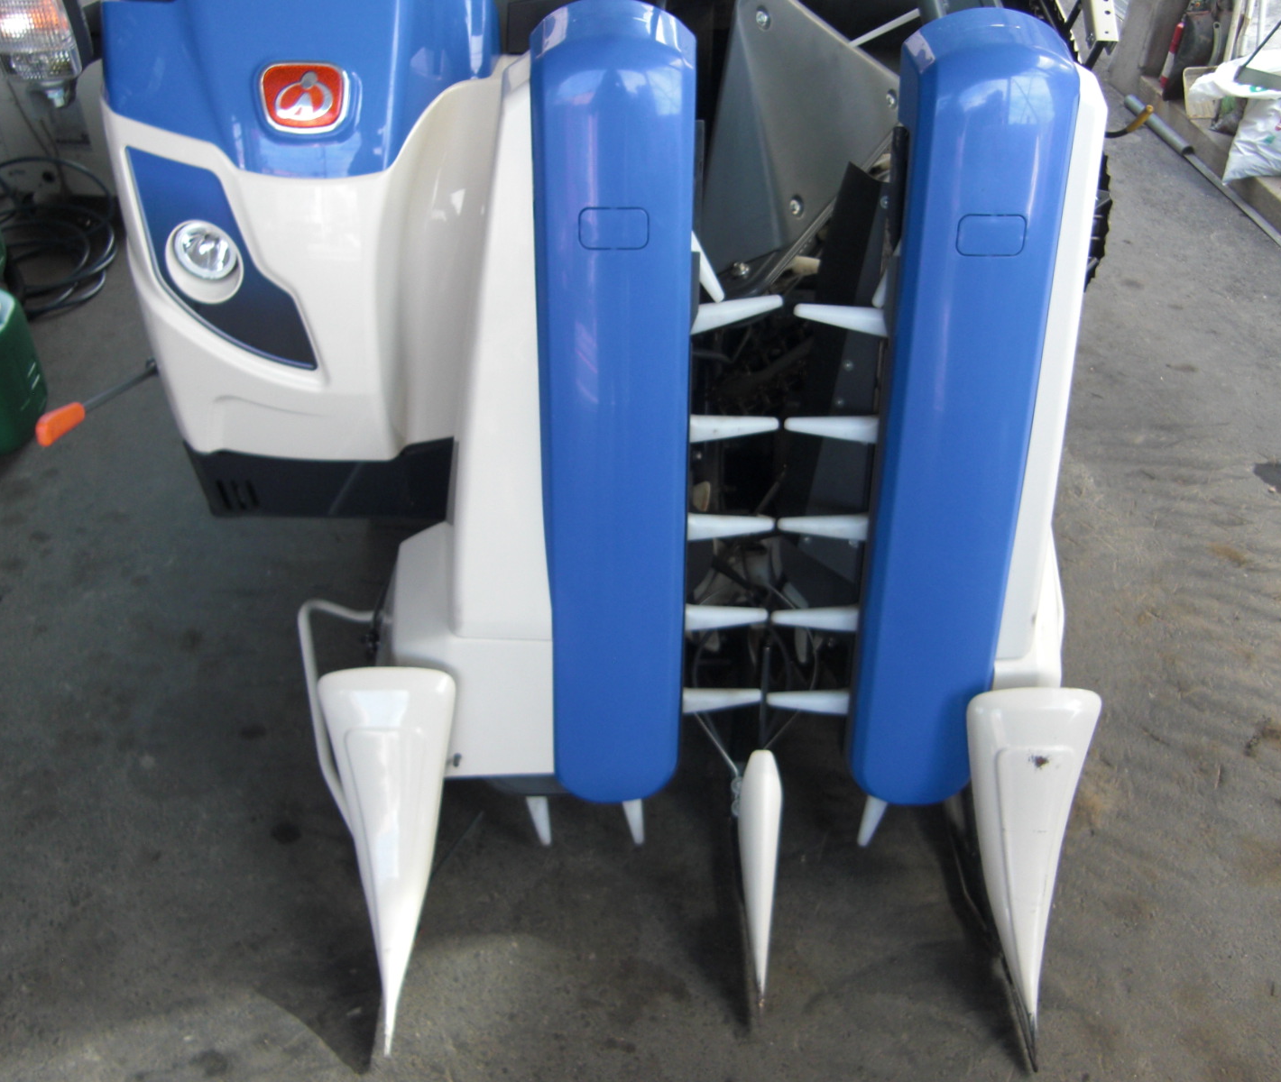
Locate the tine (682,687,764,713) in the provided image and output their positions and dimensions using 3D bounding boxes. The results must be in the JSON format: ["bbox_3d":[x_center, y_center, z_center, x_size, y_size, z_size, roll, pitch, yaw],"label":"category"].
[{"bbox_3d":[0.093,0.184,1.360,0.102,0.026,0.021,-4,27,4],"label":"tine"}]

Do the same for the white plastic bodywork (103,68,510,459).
[{"bbox_3d":[-0.400,-0.380,1.591,0.530,0.475,0.290,0,41,0],"label":"white plastic bodywork"}]

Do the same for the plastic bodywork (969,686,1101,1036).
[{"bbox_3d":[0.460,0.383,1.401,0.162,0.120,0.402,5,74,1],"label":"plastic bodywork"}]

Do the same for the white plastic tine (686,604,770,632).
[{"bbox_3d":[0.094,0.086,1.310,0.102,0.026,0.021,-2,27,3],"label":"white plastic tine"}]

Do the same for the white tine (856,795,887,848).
[{"bbox_3d":[0.314,0.367,1.581,0.031,0.119,0.022,8,24,-4],"label":"white tine"}]

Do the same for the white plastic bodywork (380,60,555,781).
[{"bbox_3d":[-0.237,-0.125,1.460,0.250,0.885,0.200,0,24,0],"label":"white plastic bodywork"}]

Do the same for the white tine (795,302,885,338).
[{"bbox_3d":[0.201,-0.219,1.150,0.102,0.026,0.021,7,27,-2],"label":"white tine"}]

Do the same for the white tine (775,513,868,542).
[{"bbox_3d":[0.222,-0.017,1.405,0.117,0.031,0.022,1,24,-1],"label":"white tine"}]

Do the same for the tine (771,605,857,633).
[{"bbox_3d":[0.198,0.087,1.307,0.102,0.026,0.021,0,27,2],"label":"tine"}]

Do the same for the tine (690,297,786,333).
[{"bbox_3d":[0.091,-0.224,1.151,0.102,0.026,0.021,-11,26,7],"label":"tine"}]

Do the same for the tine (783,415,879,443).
[{"bbox_3d":[0.224,-0.130,1.354,0.117,0.031,0.022,1,24,-1],"label":"tine"}]

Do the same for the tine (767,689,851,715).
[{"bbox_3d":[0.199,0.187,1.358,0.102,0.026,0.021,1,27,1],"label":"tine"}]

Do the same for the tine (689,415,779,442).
[{"bbox_3d":[0.106,-0.131,1.354,0.111,0.031,0.022,-2,24,1],"label":"tine"}]

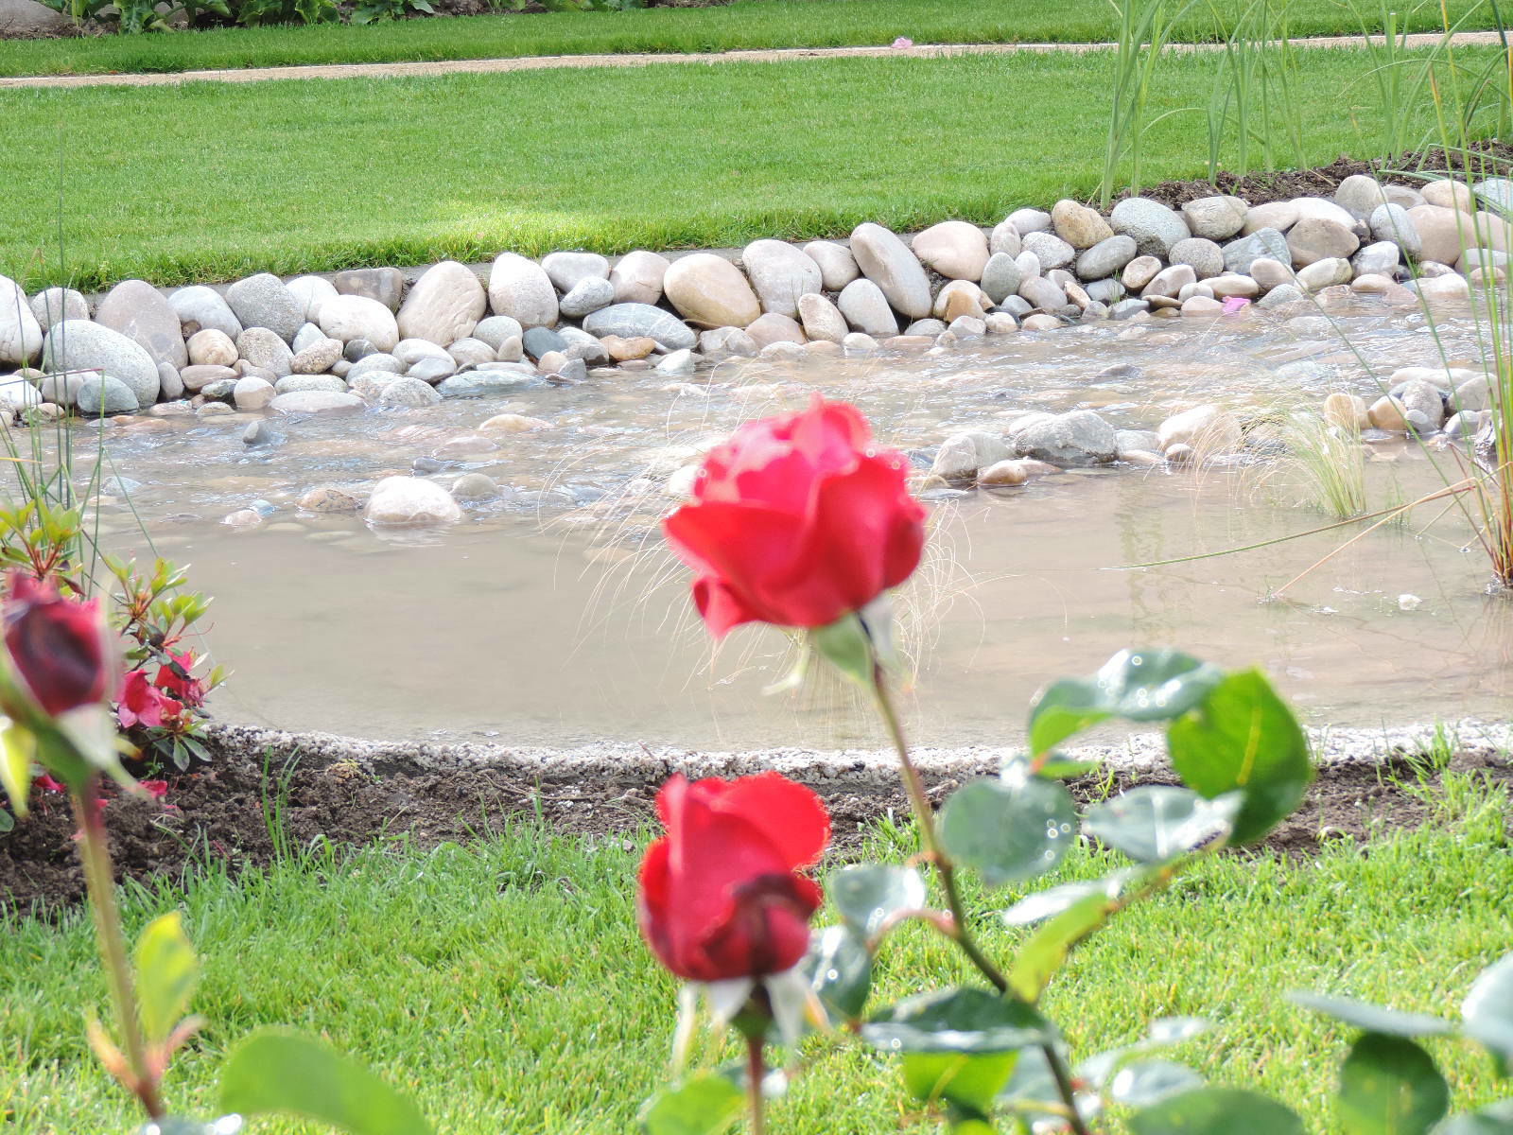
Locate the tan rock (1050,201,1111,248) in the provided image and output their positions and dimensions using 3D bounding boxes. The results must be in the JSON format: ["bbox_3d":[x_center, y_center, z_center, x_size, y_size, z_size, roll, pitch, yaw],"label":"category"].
[{"bbox_3d":[0.610,-0.643,7.384,0.118,0.095,0.093,0,14,0],"label":"tan rock"}]

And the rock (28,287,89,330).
[{"bbox_3d":[-1.123,-0.410,6.338,0.097,0.088,0.079,0,15,0],"label":"rock"}]

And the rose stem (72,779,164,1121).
[{"bbox_3d":[-0.175,0.105,1.080,0.015,0.097,0.014,-11,14,0],"label":"rose stem"}]

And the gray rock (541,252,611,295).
[{"bbox_3d":[-0.309,-0.497,6.700,0.118,0.078,0.090,-1,17,-3],"label":"gray rock"}]

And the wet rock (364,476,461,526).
[{"bbox_3d":[-0.543,-0.103,6.210,0.150,0.090,0.120,0,14,0],"label":"wet rock"}]

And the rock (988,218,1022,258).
[{"bbox_3d":[0.512,-0.677,8.100,0.068,0.084,0.075,0,14,0],"label":"rock"}]

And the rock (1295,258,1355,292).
[{"bbox_3d":[1.021,-0.525,7.070,0.103,0.063,0.080,2,17,8],"label":"rock"}]

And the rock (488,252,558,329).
[{"bbox_3d":[-0.386,-0.459,6.506,0.110,0.129,0.098,-10,15,3],"label":"rock"}]

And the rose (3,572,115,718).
[{"bbox_3d":[-0.208,0.024,1.170,0.032,0.040,0.032,0,15,0],"label":"rose"}]

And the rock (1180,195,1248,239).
[{"bbox_3d":[0.875,-0.668,7.513,0.131,0.088,0.104,0,14,0],"label":"rock"}]

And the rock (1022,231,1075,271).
[{"bbox_3d":[0.519,-0.561,7.000,0.096,0.074,0.080,1,17,4],"label":"rock"}]

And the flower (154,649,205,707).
[{"bbox_3d":[-0.549,0.105,3.750,0.046,0.052,0.045,-7,17,-24],"label":"flower"}]

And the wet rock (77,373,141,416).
[{"bbox_3d":[-1.074,-0.283,6.513,0.104,0.074,0.082,0,14,0],"label":"wet rock"}]

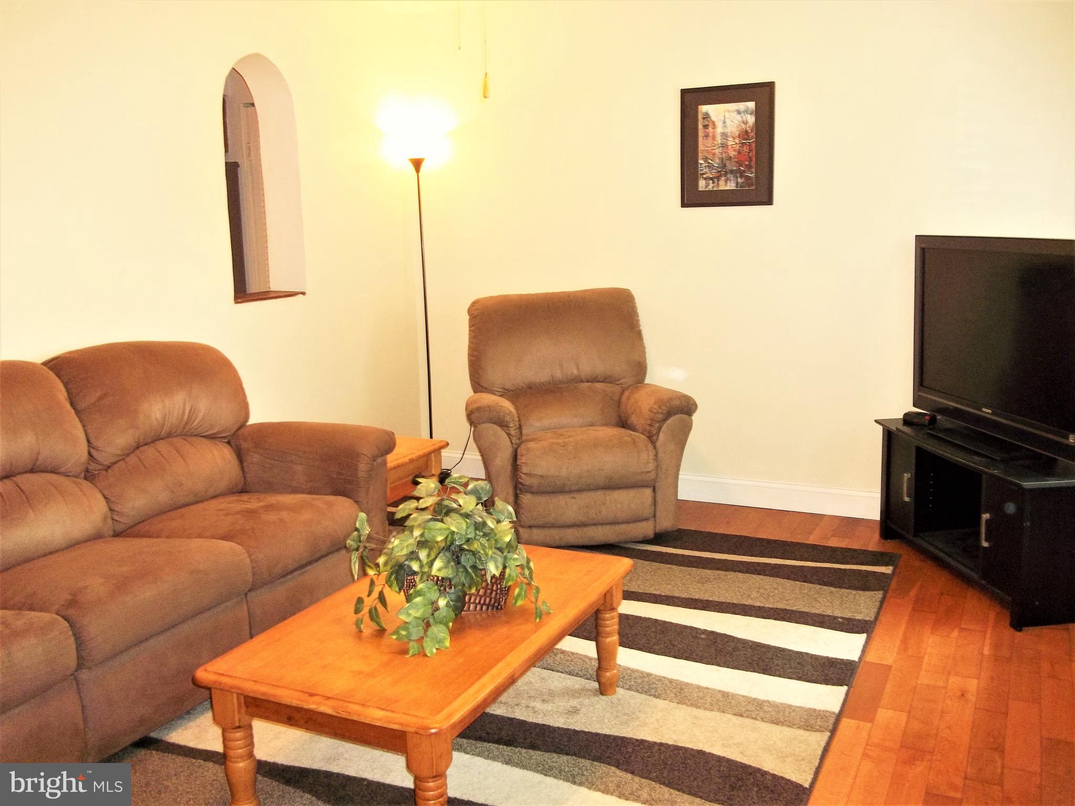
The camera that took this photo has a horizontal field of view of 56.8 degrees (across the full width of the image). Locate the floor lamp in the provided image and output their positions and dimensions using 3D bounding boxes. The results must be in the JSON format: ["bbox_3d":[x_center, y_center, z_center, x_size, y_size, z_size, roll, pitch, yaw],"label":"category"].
[{"bbox_3d":[-0.590,-0.454,5.239,0.240,1.800,0.240,3,11,26],"label":"floor lamp"}]

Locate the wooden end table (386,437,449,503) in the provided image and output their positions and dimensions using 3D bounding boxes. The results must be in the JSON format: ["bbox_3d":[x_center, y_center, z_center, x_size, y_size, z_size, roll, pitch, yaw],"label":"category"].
[{"bbox_3d":[-0.753,0.428,4.093,0.600,0.470,0.560,3,11,26],"label":"wooden end table"}]

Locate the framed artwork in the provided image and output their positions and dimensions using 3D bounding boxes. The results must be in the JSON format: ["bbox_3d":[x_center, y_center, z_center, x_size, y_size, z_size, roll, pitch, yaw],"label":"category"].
[{"bbox_3d":[0.857,-1.162,4.505,0.428,0.532,0.025,3,11,26],"label":"framed artwork"}]

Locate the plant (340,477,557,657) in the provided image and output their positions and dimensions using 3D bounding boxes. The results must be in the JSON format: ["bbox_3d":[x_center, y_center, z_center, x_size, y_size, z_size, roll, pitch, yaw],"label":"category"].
[{"bbox_3d":[-0.215,0.366,2.490,0.480,0.310,0.460,-2,10,0],"label":"plant"}]

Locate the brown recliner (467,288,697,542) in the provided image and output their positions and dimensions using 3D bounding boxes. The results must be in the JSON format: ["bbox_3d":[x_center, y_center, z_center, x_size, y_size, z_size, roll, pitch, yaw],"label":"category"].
[{"bbox_3d":[0.146,0.045,4.507,0.960,1.030,0.880,-3,10,-8],"label":"brown recliner"}]

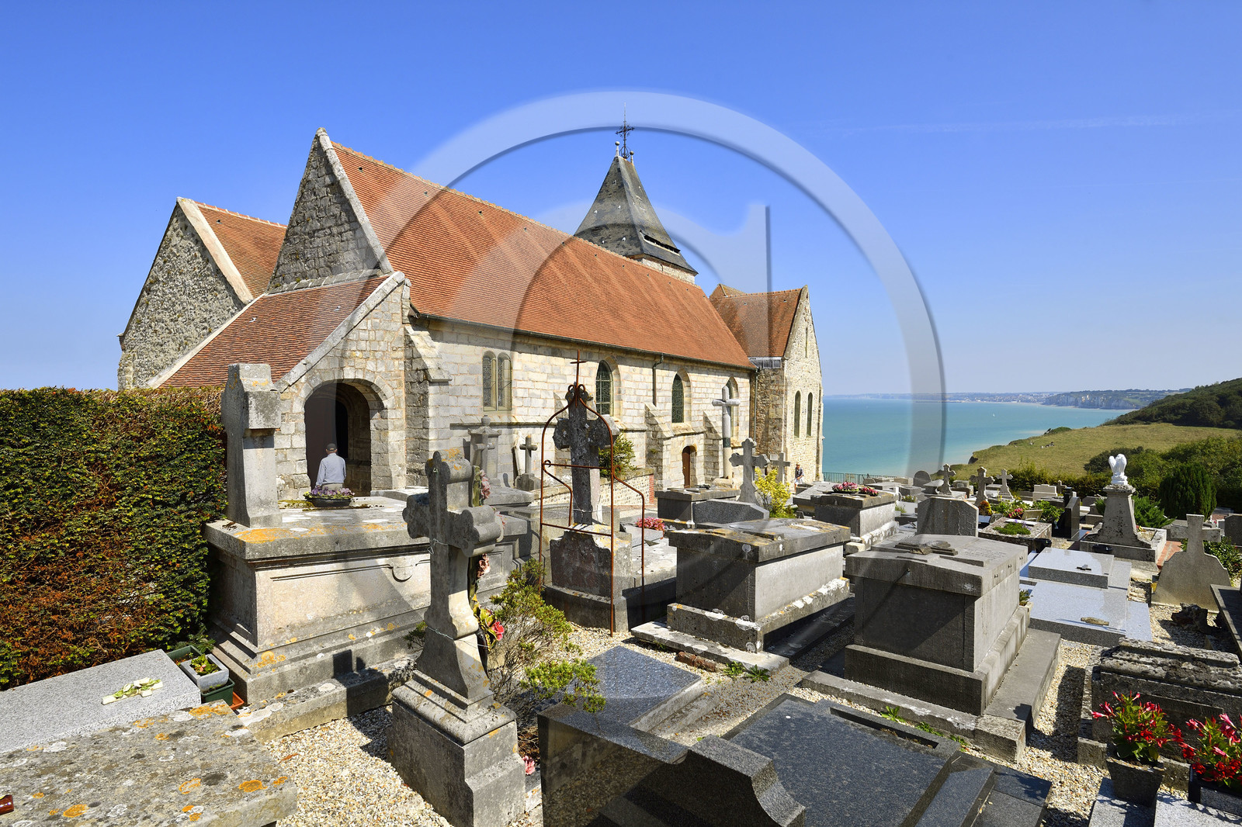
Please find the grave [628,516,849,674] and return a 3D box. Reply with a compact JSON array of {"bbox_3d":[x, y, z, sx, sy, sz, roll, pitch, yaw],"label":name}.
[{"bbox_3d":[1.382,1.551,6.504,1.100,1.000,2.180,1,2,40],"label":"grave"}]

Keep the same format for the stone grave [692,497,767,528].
[{"bbox_3d":[2.145,1.995,12.887,1.500,0.580,0.200,1,2,40],"label":"stone grave"}]

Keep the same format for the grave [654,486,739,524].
[{"bbox_3d":[1.783,1.981,14.656,0.940,0.850,2.000,1,2,40],"label":"grave"}]

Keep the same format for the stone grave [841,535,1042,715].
[{"bbox_3d":[2.582,1.421,5.177,0.900,0.930,2.000,1,2,40],"label":"stone grave"}]

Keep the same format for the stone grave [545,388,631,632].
[{"bbox_3d":[-0.312,0.879,6.682,0.900,2.370,0.380,1,2,40],"label":"stone grave"}]

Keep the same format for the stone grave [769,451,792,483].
[{"bbox_3d":[4.765,1.793,19.520,0.620,1.250,0.160,1,2,38],"label":"stone grave"}]

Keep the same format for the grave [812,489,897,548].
[{"bbox_3d":[4.408,1.825,12.191,0.950,0.870,2.000,1,2,40],"label":"grave"}]

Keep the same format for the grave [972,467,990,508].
[{"bbox_3d":[9.916,2.115,18.021,0.650,1.300,0.200,2,2,39],"label":"grave"}]

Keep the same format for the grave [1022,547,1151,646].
[{"bbox_3d":[6.874,2.533,9.641,1.420,0.350,4.300,2,2,39],"label":"grave"}]

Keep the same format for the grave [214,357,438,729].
[{"bbox_3d":[-1.787,0.636,4.613,1.100,1.880,2.000,1,2,40],"label":"grave"}]

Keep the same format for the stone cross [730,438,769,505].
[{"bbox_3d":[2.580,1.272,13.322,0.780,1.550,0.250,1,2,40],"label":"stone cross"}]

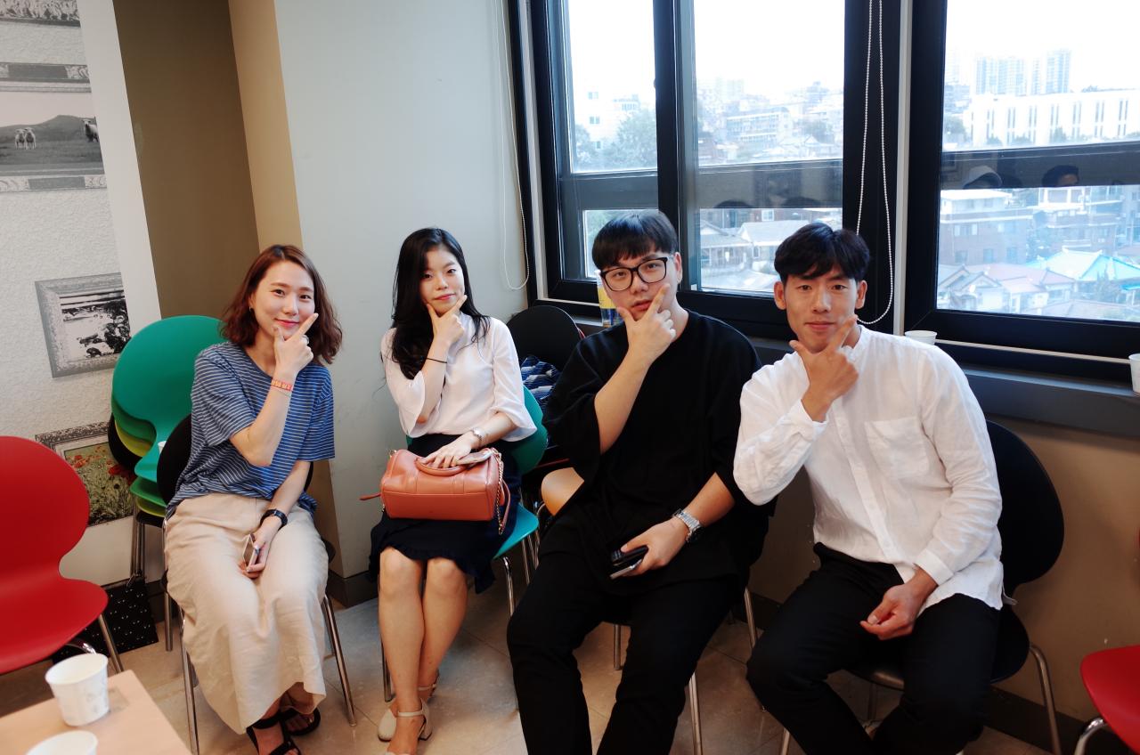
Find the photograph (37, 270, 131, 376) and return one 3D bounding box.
[{"bbox_3d":[-1.494,-0.162,2.740,0.240,0.300,0.020,-14,16,-39],"label":"photograph"}]

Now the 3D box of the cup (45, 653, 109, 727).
[{"bbox_3d":[-0.645,0.416,1.172,0.072,0.069,0.072,-3,13,1],"label":"cup"}]

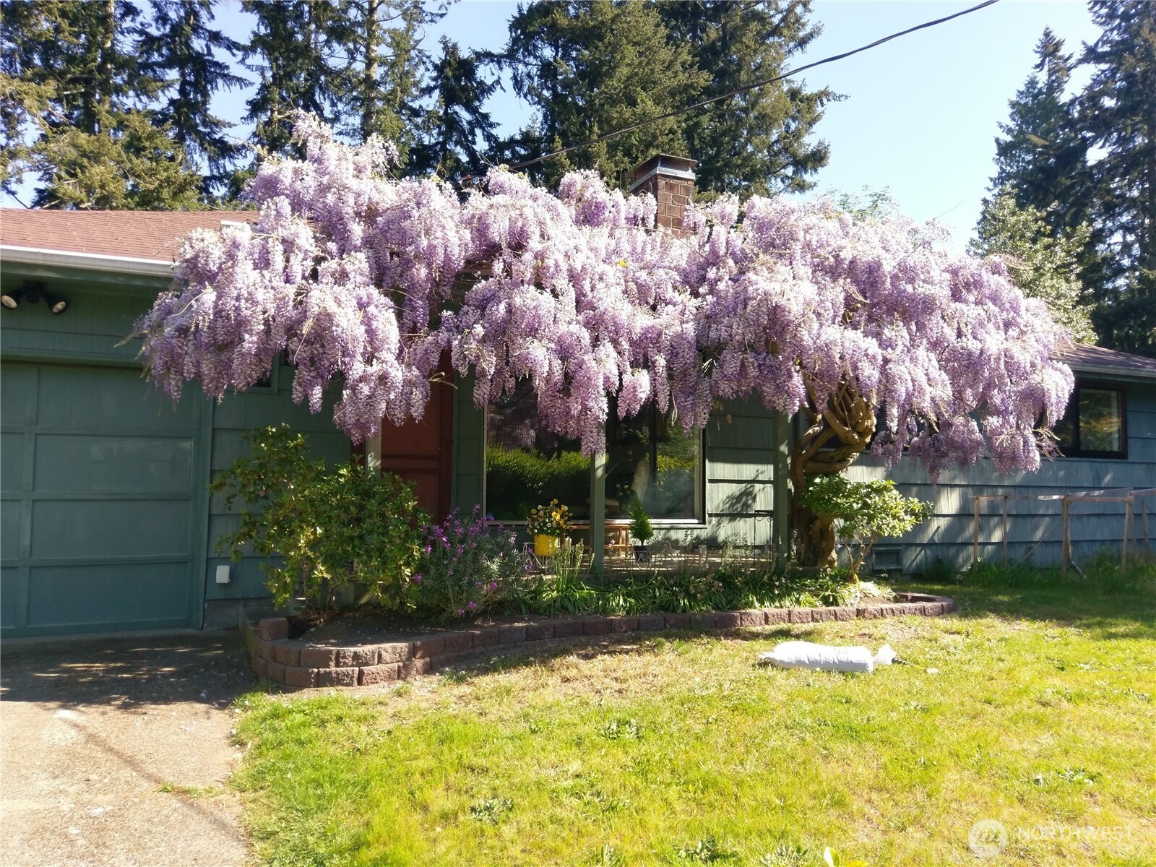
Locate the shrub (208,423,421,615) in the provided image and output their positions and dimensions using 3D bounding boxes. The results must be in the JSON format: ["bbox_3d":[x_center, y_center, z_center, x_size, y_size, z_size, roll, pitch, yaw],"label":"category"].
[{"bbox_3d":[-1.891,0.613,6.300,1.520,1.360,1.300,2,-4,-24],"label":"shrub"}]

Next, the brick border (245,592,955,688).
[{"bbox_3d":[0.642,1.502,6.763,6.000,0.310,1.000,3,-4,-28],"label":"brick border"}]

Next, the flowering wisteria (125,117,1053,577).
[{"bbox_3d":[0.827,-0.427,7.141,7.800,3.400,2.300,2,-4,-24],"label":"flowering wisteria"}]

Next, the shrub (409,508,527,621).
[{"bbox_3d":[-0.783,0.947,6.300,0.820,0.840,0.750,2,-4,-24],"label":"shrub"}]

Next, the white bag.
[{"bbox_3d":[1.691,1.519,5.900,0.880,0.160,0.420,1,-3,6],"label":"white bag"}]

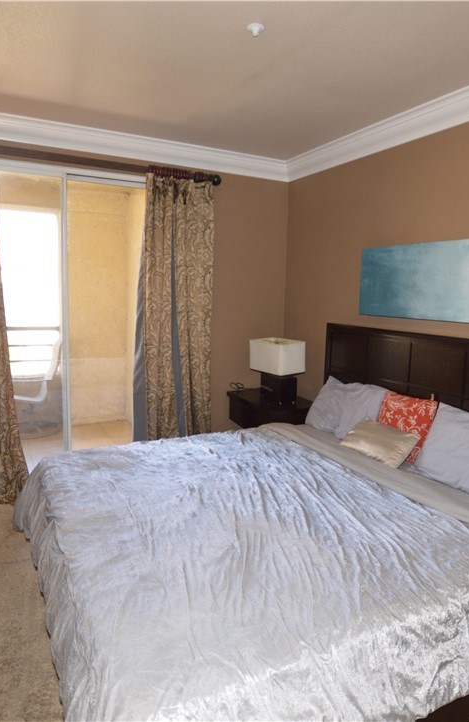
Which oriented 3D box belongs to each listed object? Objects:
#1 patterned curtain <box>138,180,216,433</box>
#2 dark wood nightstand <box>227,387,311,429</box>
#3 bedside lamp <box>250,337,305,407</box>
[{"bbox_3d":[-0.447,-0.169,3.443,0.603,2.313,0.130,-2,9,-24],"label":"patterned curtain"},{"bbox_3d":[0.279,0.646,3.648,0.460,0.680,0.630,-3,10,-29],"label":"dark wood nightstand"},{"bbox_3d":[0.333,0.076,3.530,0.225,0.475,0.420,-4,10,-32],"label":"bedside lamp"}]

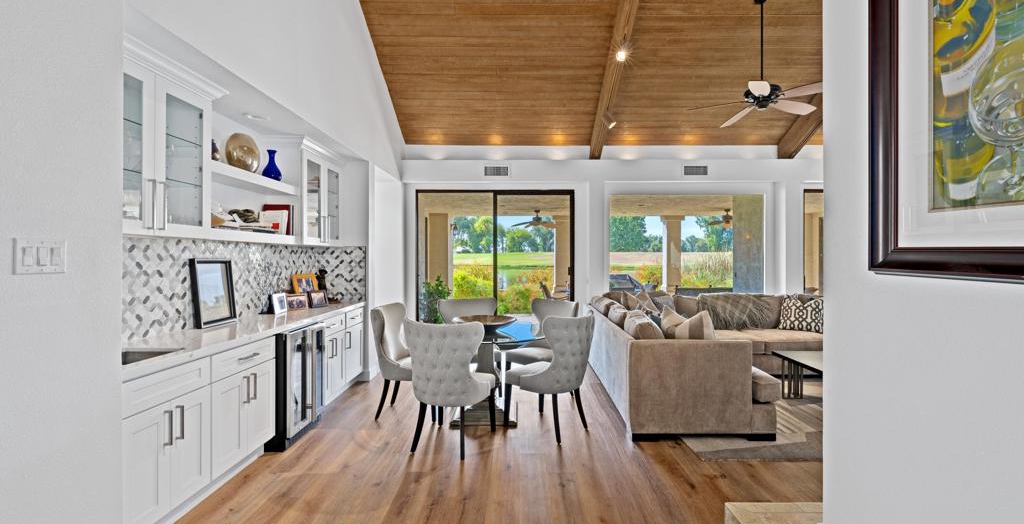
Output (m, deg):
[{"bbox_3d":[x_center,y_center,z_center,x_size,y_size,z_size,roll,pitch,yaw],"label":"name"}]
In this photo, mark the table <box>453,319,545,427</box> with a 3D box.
[{"bbox_3d":[-0.235,0.989,4.050,1.240,0.760,1.240,0,0,0],"label":"table"}]

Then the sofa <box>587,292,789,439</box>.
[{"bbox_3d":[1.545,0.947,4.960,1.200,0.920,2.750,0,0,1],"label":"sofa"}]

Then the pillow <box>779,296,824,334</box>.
[{"bbox_3d":[3.704,0.671,5.834,0.550,0.470,0.180,-2,-15,7],"label":"pillow"}]

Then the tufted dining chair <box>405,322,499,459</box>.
[{"bbox_3d":[-0.440,0.901,3.535,0.590,0.975,0.640,0,0,17],"label":"tufted dining chair"}]

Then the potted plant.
[{"bbox_3d":[-1.140,0.778,6.750,0.490,1.140,0.470,0,0,0],"label":"potted plant"}]

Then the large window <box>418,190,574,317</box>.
[{"bbox_3d":[-0.256,0.131,6.937,2.411,2.472,0.110,0,0,1],"label":"large window"}]

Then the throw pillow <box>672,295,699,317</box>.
[{"bbox_3d":[2.290,0.693,6.120,0.460,0.440,0.200,0,-10,0],"label":"throw pillow"}]

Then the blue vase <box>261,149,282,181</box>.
[{"bbox_3d":[-2.155,-0.857,4.098,0.160,0.295,0.160,0,0,1],"label":"blue vase"}]

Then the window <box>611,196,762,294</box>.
[{"bbox_3d":[2.635,-0.204,6.899,2.342,1.663,0.100,0,0,1],"label":"window"}]

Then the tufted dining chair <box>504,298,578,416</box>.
[{"bbox_3d":[0.278,0.890,4.508,0.580,0.950,0.630,0,1,43],"label":"tufted dining chair"}]

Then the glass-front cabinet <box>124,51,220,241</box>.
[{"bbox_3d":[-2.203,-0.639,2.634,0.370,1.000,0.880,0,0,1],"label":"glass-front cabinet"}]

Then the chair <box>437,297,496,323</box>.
[{"bbox_3d":[-0.425,0.897,4.785,0.590,0.975,0.640,0,0,-17],"label":"chair"}]

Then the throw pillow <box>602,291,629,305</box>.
[{"bbox_3d":[1.500,0.672,6.280,0.520,0.450,0.210,0,-10,-9],"label":"throw pillow"}]

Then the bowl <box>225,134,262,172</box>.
[{"bbox_3d":[-2.179,-0.874,3.708,0.120,0.340,0.340,5,2,21],"label":"bowl"}]

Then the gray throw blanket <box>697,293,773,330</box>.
[{"bbox_3d":[2.980,0.665,6.100,1.030,0.500,0.350,0,0,0],"label":"gray throw blanket"}]

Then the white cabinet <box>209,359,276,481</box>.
[{"bbox_3d":[-2.037,1.005,3.059,0.560,0.580,0.730,0,0,1],"label":"white cabinet"}]

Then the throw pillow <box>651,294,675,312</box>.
[{"bbox_3d":[1.850,0.630,5.750,0.460,0.440,0.170,1,-17,-3],"label":"throw pillow"}]

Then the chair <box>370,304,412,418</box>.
[{"bbox_3d":[-0.913,0.917,4.266,0.660,0.990,0.570,0,0,8],"label":"chair"}]

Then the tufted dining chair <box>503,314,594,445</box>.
[{"bbox_3d":[0.287,0.896,3.795,0.630,0.950,0.580,0,1,44],"label":"tufted dining chair"}]

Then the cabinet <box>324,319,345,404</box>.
[{"bbox_3d":[-2.009,0.922,4.384,0.590,0.826,0.610,0,0,1],"label":"cabinet"}]

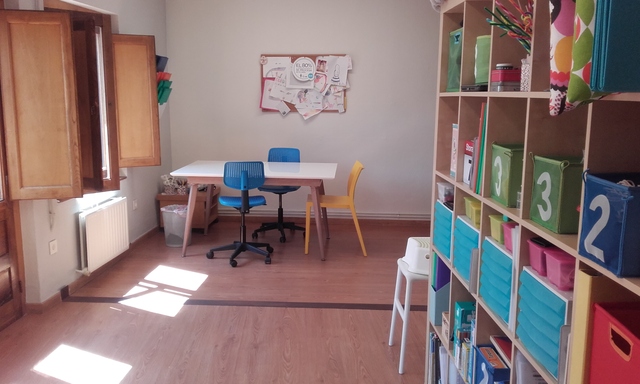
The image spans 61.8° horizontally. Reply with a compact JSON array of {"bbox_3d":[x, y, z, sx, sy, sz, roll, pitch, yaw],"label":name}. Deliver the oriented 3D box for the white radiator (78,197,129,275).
[{"bbox_3d":[-1.679,0.325,4.151,0.100,0.435,0.720,1,10,3],"label":"white radiator"}]

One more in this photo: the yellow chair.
[{"bbox_3d":[0.159,0.139,4.934,0.550,0.810,0.450,1,10,4],"label":"yellow chair"}]

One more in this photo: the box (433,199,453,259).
[{"bbox_3d":[0.675,0.160,2.229,0.330,0.220,0.275,0,10,-2],"label":"box"}]

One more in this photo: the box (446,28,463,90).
[{"bbox_3d":[0.678,-0.520,2.125,0.270,0.240,0.250,0,10,-2],"label":"box"}]

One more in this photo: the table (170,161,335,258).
[{"bbox_3d":[-0.553,0.150,5.009,1.415,0.755,0.800,1,10,6],"label":"table"}]

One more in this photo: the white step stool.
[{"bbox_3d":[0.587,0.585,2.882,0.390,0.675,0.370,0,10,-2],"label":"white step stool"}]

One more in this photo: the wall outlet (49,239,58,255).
[{"bbox_3d":[-1.789,0.376,3.607,0.012,0.090,0.083,1,10,3],"label":"wall outlet"}]

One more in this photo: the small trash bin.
[{"bbox_3d":[-1.352,0.330,5.146,0.300,0.345,0.300,1,10,3],"label":"small trash bin"}]

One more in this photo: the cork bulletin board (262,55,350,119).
[{"bbox_3d":[-0.156,-1.131,5.643,0.910,0.620,0.025,1,10,3],"label":"cork bulletin board"}]

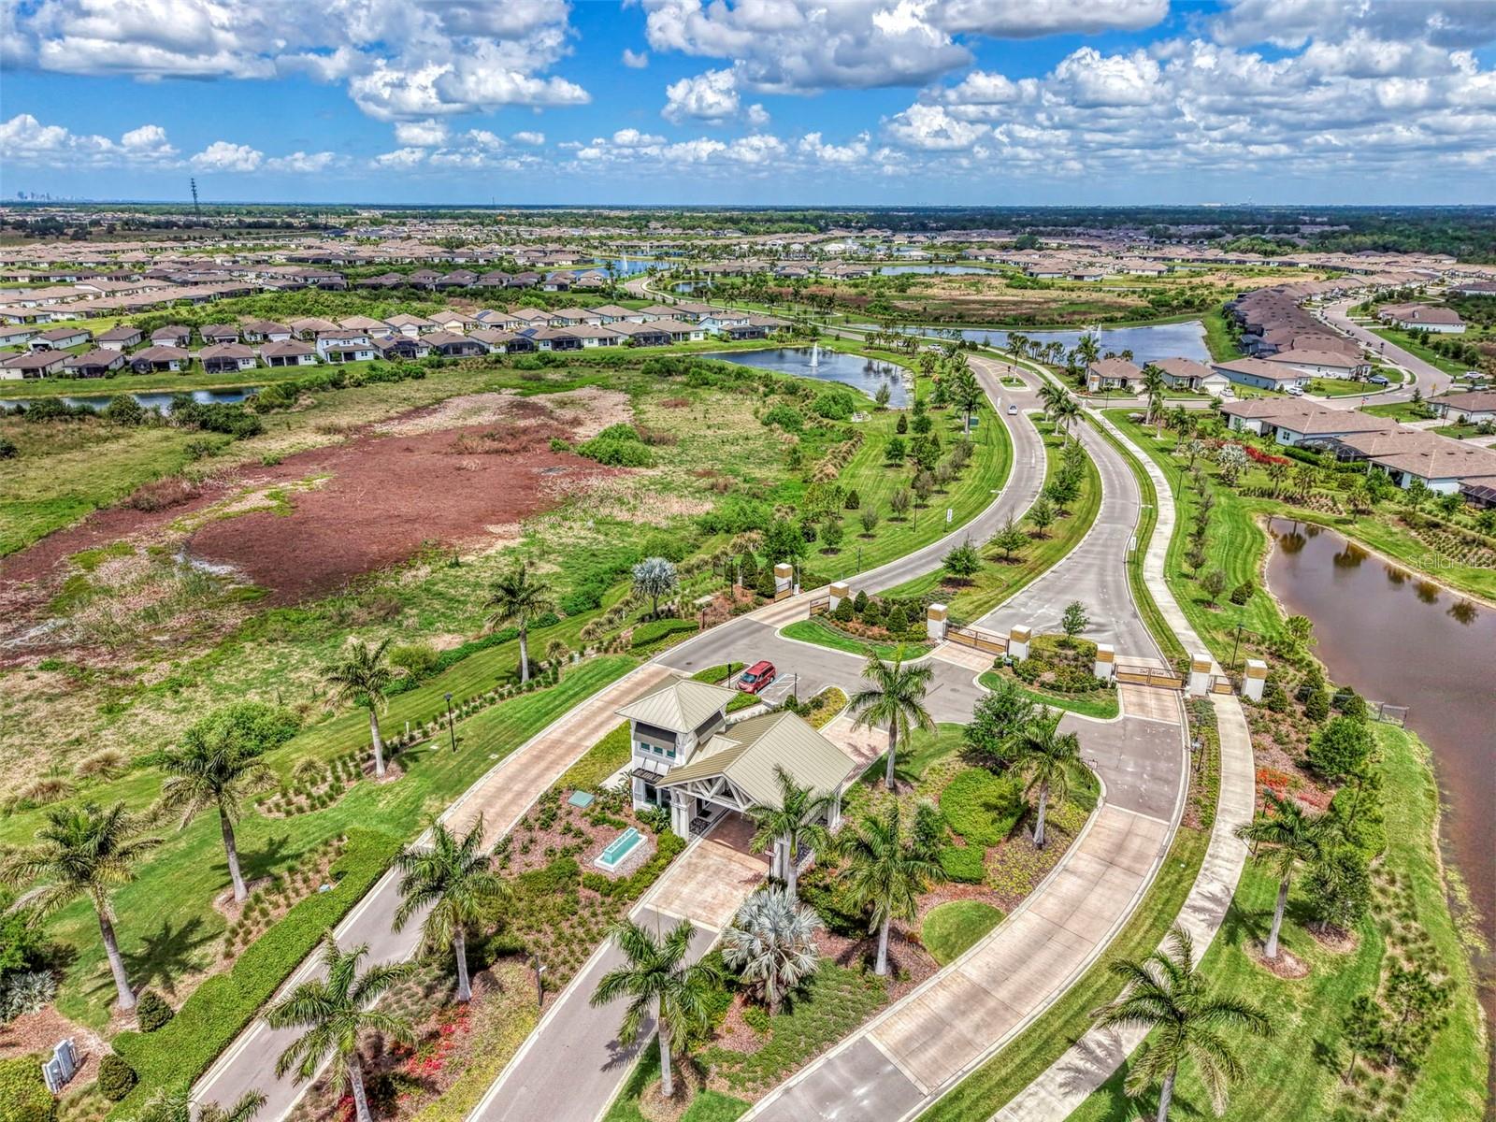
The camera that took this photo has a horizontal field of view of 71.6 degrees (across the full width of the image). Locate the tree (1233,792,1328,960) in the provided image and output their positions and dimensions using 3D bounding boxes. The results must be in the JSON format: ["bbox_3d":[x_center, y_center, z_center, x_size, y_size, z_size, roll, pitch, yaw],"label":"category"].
[{"bbox_3d":[30.331,18.364,59.579,5.360,10.460,5.360,0,19,0],"label":"tree"}]

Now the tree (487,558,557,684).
[{"bbox_3d":[-21.232,6.120,97.415,6.300,11.800,6.300,0,19,0],"label":"tree"}]

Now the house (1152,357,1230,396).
[{"bbox_3d":[111.295,-47.241,261.153,12.600,5.700,23.500,2,19,5],"label":"house"}]

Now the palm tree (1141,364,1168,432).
[{"bbox_3d":[82.519,-33.368,211.632,5.400,11.800,5.400,0,19,0],"label":"palm tree"}]

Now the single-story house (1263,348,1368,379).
[{"bbox_3d":[154.167,-53.801,281.274,21.000,5.600,12.200,18,26,41],"label":"single-story house"}]

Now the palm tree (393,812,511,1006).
[{"bbox_3d":[-16.288,20.083,58.056,6.300,11.100,6.300,0,19,0],"label":"palm tree"}]

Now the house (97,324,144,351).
[{"bbox_3d":[-197.138,-69.853,323.784,10.200,5.600,22.000,-5,20,-15],"label":"house"}]

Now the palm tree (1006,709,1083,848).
[{"bbox_3d":[20.764,15.526,72.801,5.400,10.200,5.400,0,19,0],"label":"palm tree"}]

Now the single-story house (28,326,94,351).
[{"bbox_3d":[-219.532,-70.722,329.132,10.800,5.300,22.000,-2,19,-5],"label":"single-story house"}]

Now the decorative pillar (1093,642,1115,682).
[{"bbox_3d":[32.685,9.687,95.347,1.400,3.500,1.400,5,20,15],"label":"decorative pillar"}]

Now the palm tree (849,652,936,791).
[{"bbox_3d":[10.695,12.137,77.215,6.370,10.650,6.370,0,19,0],"label":"palm tree"}]

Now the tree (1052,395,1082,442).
[{"bbox_3d":[57.588,-24.969,187.444,5.470,8.920,5.470,0,19,0],"label":"tree"}]

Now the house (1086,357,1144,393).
[{"bbox_3d":[91.508,-47.480,260.467,11.500,5.600,18.000,-1,19,-4],"label":"house"}]

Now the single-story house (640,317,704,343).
[{"bbox_3d":[-24.943,-78.615,350.918,12.800,5.700,21.500,-10,22,-27],"label":"single-story house"}]

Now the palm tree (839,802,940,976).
[{"bbox_3d":[8.056,19.479,60.050,5.600,10.900,5.600,0,19,0],"label":"palm tree"}]

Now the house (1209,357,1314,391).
[{"bbox_3d":[129.408,-47.378,260.389,12.000,5.600,22.000,-6,20,-16],"label":"house"}]

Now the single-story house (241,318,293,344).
[{"bbox_3d":[-159.425,-77.263,345.685,13.000,5.500,20.000,-8,21,-23],"label":"single-story house"}]

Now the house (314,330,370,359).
[{"bbox_3d":[-117.041,-63.051,301.066,12.200,7.800,19.000,-11,22,-28],"label":"house"}]

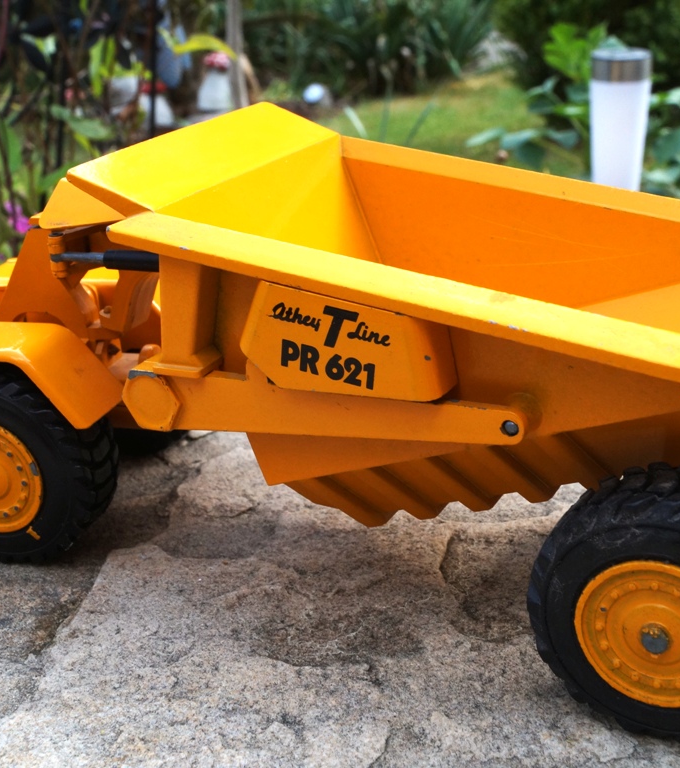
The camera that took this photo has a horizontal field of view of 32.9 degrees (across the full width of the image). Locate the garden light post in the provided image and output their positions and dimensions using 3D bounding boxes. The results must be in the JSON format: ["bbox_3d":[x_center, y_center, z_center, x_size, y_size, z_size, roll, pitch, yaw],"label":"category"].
[{"bbox_3d":[0.306,-0.200,1.297,0.062,0.330,0.062,-2,21,0],"label":"garden light post"}]

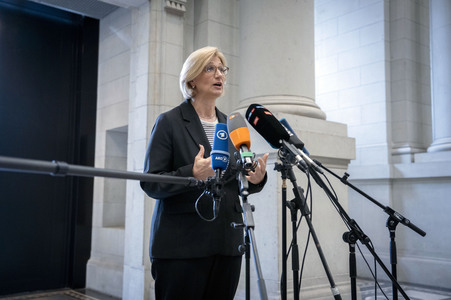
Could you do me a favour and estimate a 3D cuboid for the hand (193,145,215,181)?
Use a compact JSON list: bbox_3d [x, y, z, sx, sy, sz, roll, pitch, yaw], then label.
[{"bbox_3d":[-0.073,0.057,2.200,0.140,0.157,0.090,-1,-6,14],"label":"hand"}]

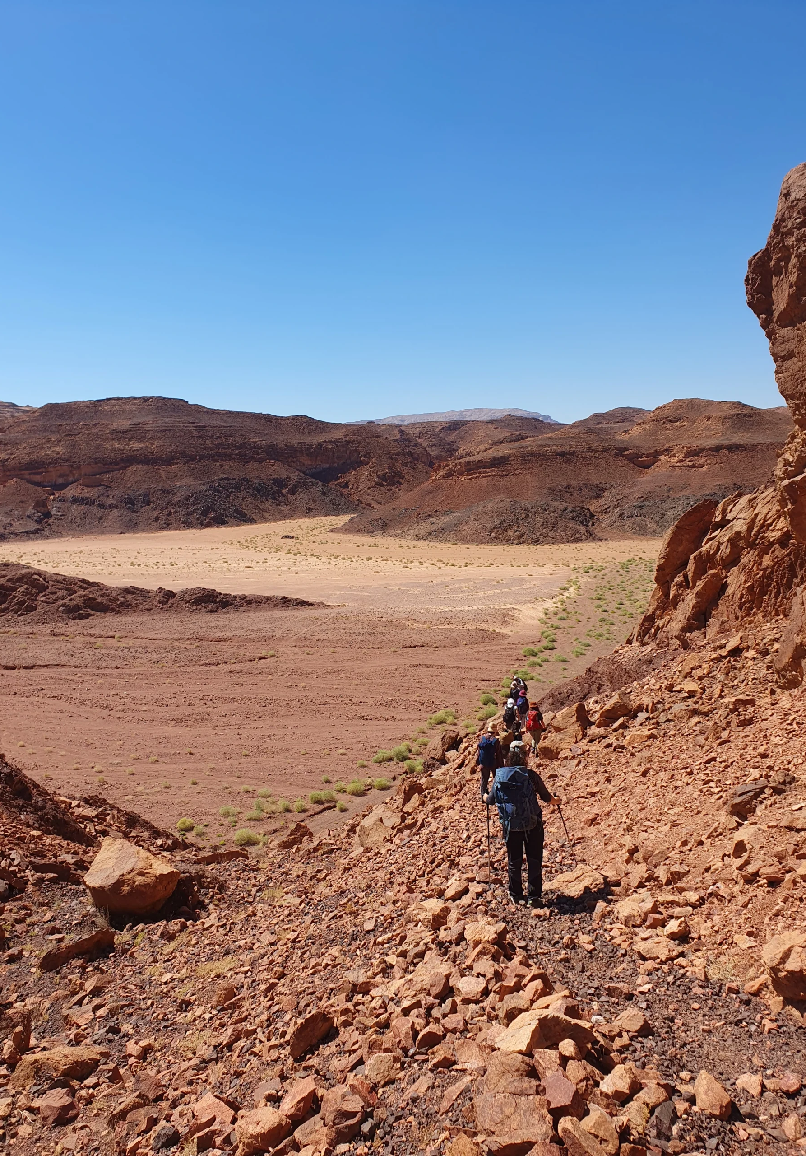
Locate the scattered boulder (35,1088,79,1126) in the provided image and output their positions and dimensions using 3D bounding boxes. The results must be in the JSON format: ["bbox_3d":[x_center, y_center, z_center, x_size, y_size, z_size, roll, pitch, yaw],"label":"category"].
[{"bbox_3d":[-2.312,3.533,5.800,0.280,0.200,0.220,-3,6,-33],"label":"scattered boulder"}]

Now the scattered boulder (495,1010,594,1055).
[{"bbox_3d":[0.722,2.309,4.409,0.450,0.170,0.240,1,5,10],"label":"scattered boulder"}]

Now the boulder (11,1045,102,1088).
[{"bbox_3d":[-2.586,3.653,6.500,0.650,0.210,0.330,-3,6,-31],"label":"boulder"}]

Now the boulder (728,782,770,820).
[{"bbox_3d":[3.425,2.195,8.600,0.380,0.310,0.300,0,5,2],"label":"boulder"}]

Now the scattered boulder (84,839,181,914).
[{"bbox_3d":[-4.427,4.858,14.200,1.481,1.108,1.185,-3,6,-28],"label":"scattered boulder"}]

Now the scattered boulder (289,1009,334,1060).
[{"bbox_3d":[-0.653,3.255,6.200,0.340,0.310,0.230,-4,6,-36],"label":"scattered boulder"}]

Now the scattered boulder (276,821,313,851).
[{"bbox_3d":[-2.361,5.650,19.000,0.780,0.591,0.585,-2,5,-17],"label":"scattered boulder"}]

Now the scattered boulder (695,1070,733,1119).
[{"bbox_3d":[1.340,2.225,3.749,0.150,0.160,0.150,1,5,15],"label":"scattered boulder"}]

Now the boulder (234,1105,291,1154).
[{"bbox_3d":[-0.768,3.019,4.750,0.310,0.210,0.250,-2,5,-20],"label":"boulder"}]

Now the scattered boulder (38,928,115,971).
[{"bbox_3d":[-3.825,4.360,10.200,0.880,0.340,0.400,-4,6,-39],"label":"scattered boulder"}]

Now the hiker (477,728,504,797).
[{"bbox_3d":[1.980,4.215,19.621,0.580,1.720,0.480,1,5,6],"label":"hiker"}]

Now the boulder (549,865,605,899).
[{"bbox_3d":[1.832,3.212,9.151,0.540,0.220,0.380,2,5,20],"label":"boulder"}]

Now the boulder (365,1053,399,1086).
[{"bbox_3d":[-0.100,2.323,4.109,0.160,0.130,0.130,0,5,0],"label":"boulder"}]

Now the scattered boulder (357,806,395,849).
[{"bbox_3d":[-0.532,4.821,16.762,0.680,0.680,0.550,-1,5,-15],"label":"scattered boulder"}]

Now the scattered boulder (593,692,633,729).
[{"bbox_3d":[6.687,4.213,27.650,1.150,0.900,0.850,-1,5,-15],"label":"scattered boulder"}]

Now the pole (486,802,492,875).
[{"bbox_3d":[0.891,2.730,9.045,0.040,1.150,0.050,-3,11,0],"label":"pole"}]

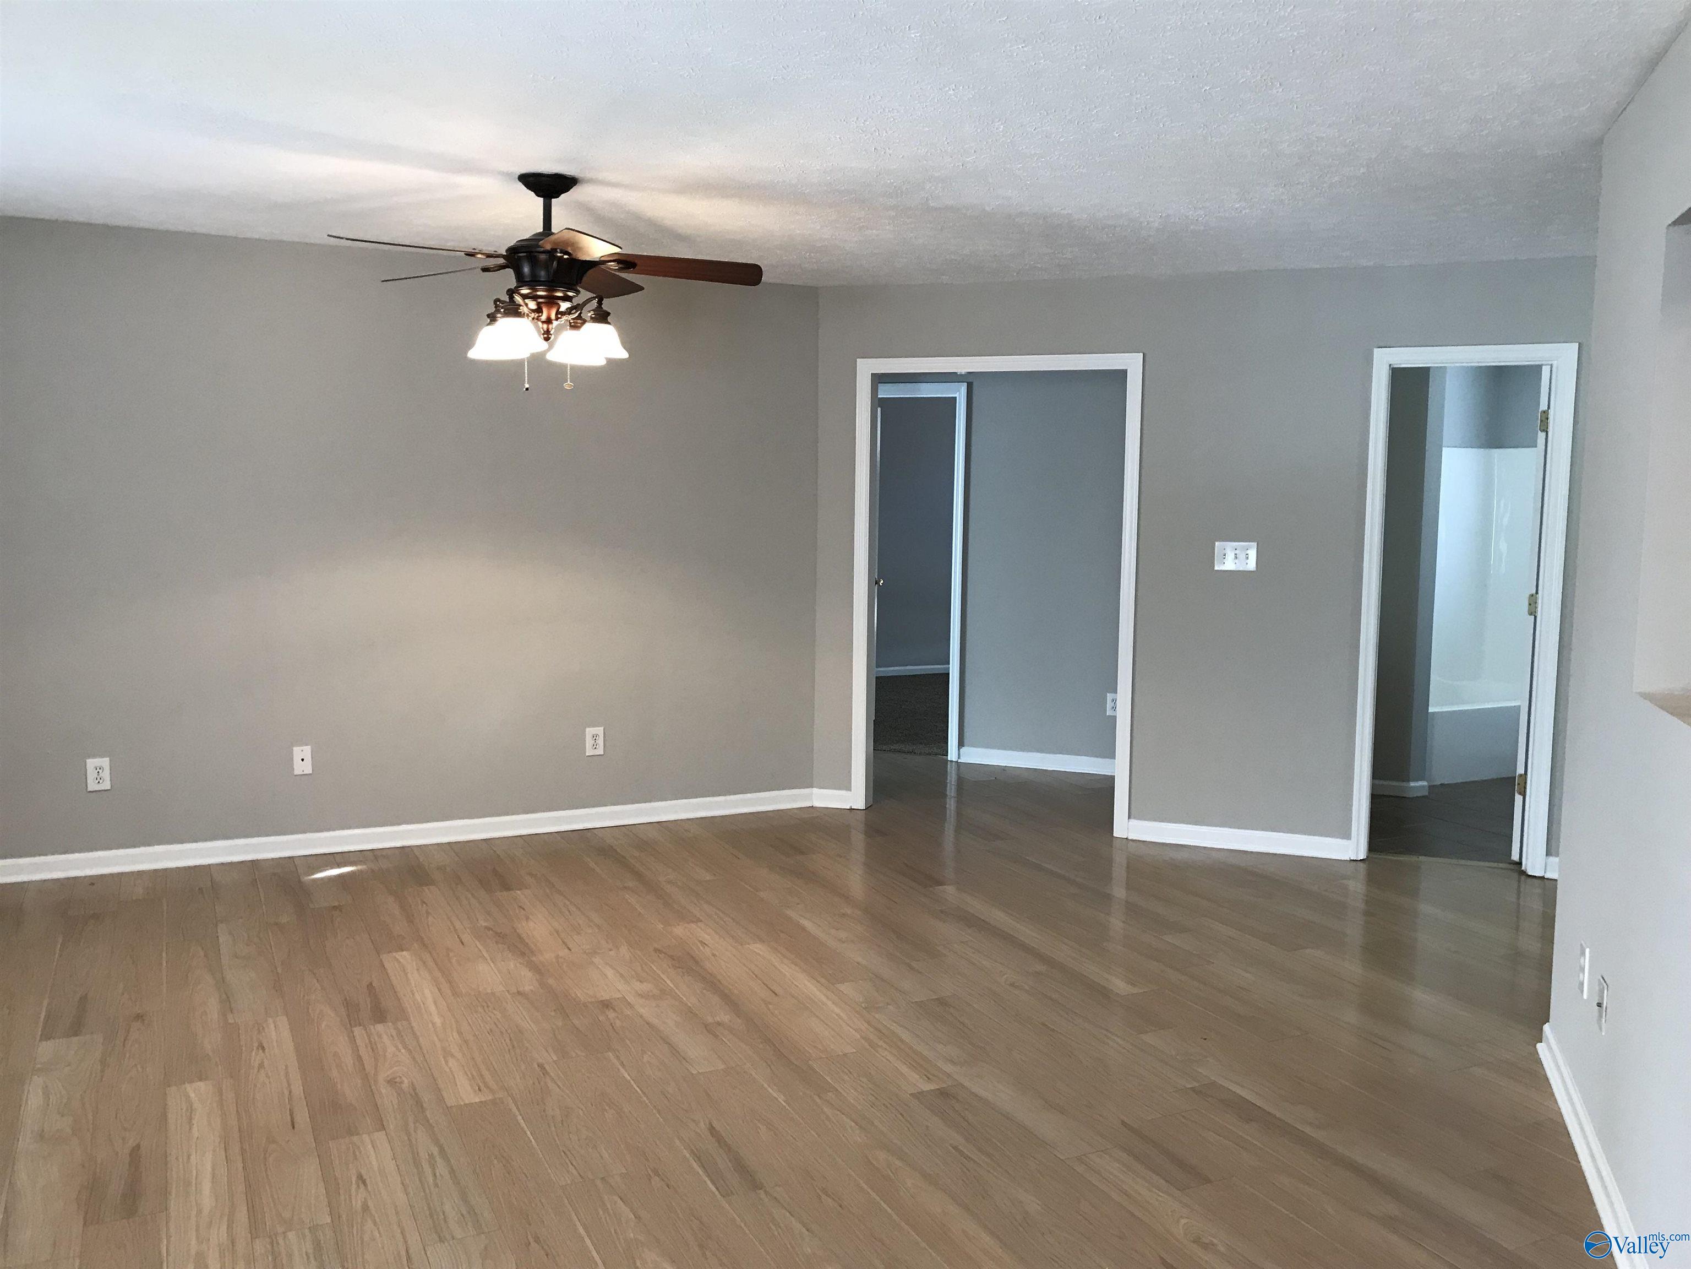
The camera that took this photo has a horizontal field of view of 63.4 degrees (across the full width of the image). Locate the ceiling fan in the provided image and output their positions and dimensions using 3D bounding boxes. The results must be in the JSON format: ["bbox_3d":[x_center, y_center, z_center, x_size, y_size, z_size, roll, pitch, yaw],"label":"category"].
[{"bbox_3d":[-0.901,-1.102,4.149,1.300,0.570,1.280,1,6,0],"label":"ceiling fan"}]

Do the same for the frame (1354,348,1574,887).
[{"bbox_3d":[2.471,-0.095,5.507,0.726,2.088,0.140,3,6,20],"label":"frame"}]

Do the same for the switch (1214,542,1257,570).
[{"bbox_3d":[1.638,-0.325,5.738,0.163,0.115,0.014,3,6,20],"label":"switch"}]

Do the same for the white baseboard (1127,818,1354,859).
[{"bbox_3d":[1.668,0.871,5.837,0.917,0.082,0.016,3,6,20],"label":"white baseboard"}]

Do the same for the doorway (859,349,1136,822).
[{"bbox_3d":[0.666,-0.186,6.175,1.292,2.092,0.140,3,6,20],"label":"doorway"}]

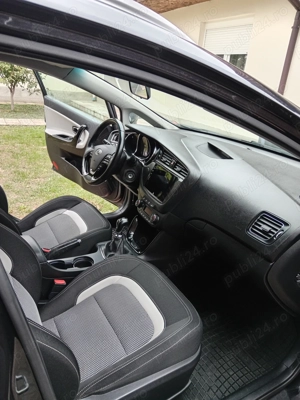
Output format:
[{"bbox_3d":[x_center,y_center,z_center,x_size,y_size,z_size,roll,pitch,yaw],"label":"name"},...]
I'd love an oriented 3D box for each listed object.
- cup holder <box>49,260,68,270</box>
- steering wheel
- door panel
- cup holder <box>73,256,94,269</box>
[{"bbox_3d":[-0.366,0.288,1.250,0.085,0.060,0.085,-6,21,-29],"label":"cup holder"},{"bbox_3d":[-0.241,-0.248,1.664,0.100,0.370,0.375,19,8,-35],"label":"steering wheel"},{"bbox_3d":[-0.562,-0.414,2.439,0.920,0.690,0.120,18,23,34],"label":"door panel"},{"bbox_3d":[-0.277,0.287,1.303,0.086,0.060,0.086,-6,21,-29],"label":"cup holder"}]

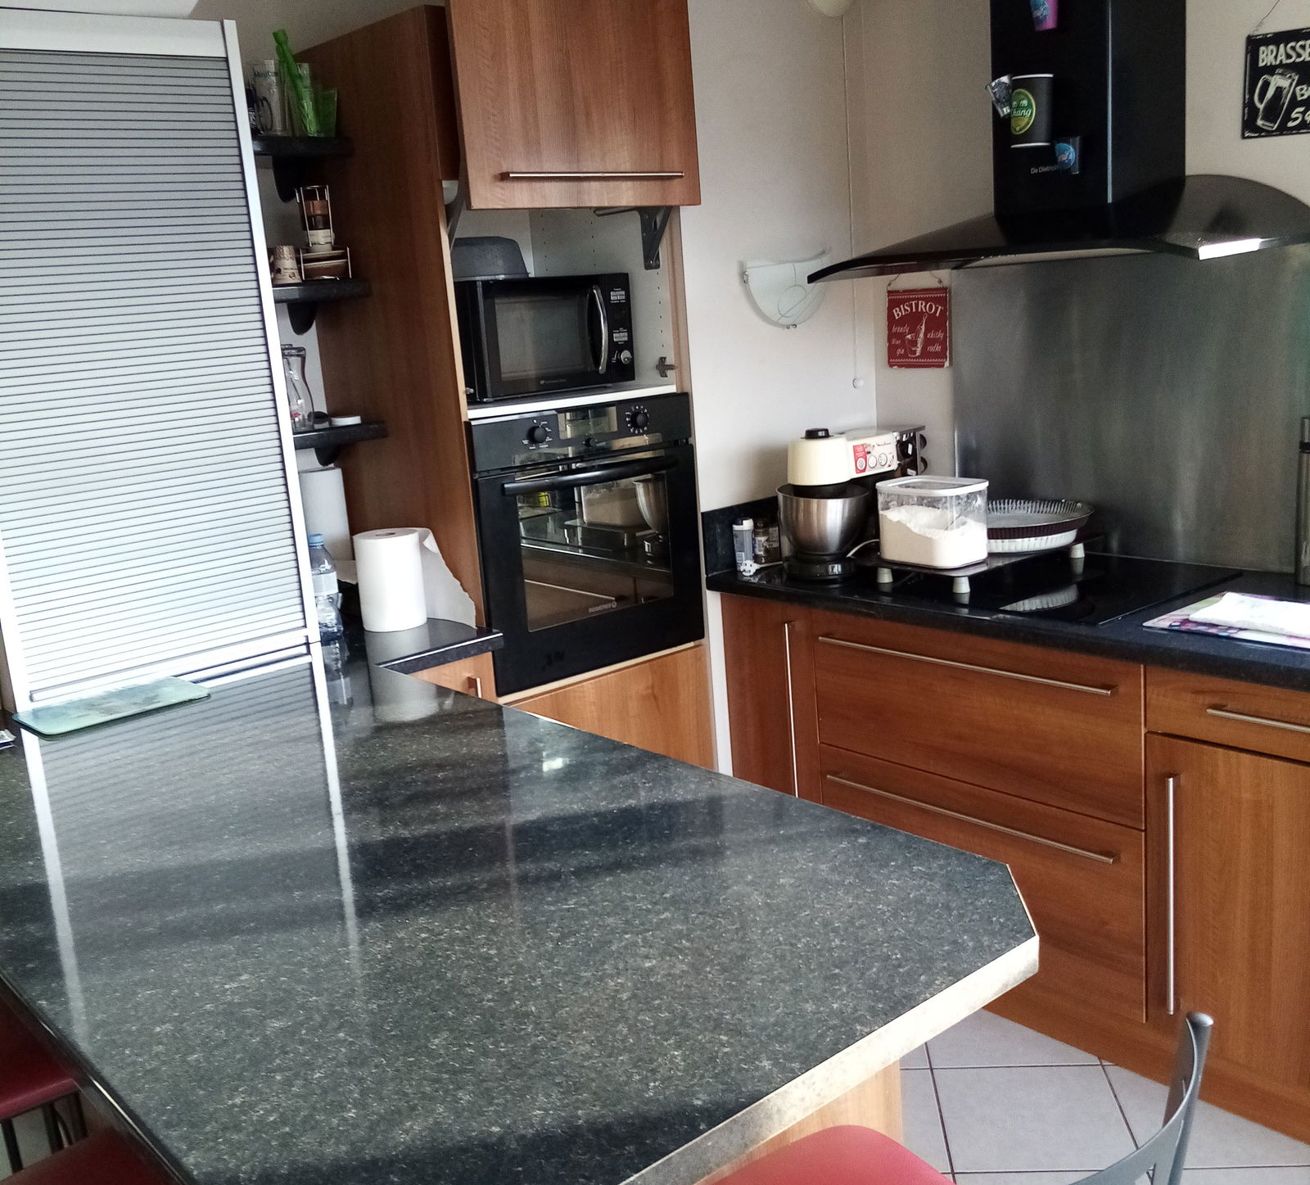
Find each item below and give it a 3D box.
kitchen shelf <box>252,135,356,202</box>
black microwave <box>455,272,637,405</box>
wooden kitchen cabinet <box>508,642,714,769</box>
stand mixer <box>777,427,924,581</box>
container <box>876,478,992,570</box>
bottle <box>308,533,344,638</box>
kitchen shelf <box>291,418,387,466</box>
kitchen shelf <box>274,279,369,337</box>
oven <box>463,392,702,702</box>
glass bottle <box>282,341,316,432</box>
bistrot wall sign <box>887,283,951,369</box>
[{"bbox_3d":[-0.868,-0.928,2.887,0.320,0.103,0.290,-14,15,-38],"label":"kitchen shelf"},{"bbox_3d":[-0.350,-0.595,3.051,0.360,0.255,0.475,6,16,41],"label":"black microwave"},{"bbox_3d":[-0.287,0.474,3.343,0.600,0.680,0.590,-14,15,-38],"label":"wooden kitchen cabinet"},{"bbox_3d":[0.456,-0.232,3.175,0.385,0.342,0.225,-14,15,-38],"label":"stand mixer"},{"bbox_3d":[0.624,-0.158,2.955,0.168,0.173,0.225,-13,15,-36],"label":"container"},{"bbox_3d":[-0.746,-0.017,2.946,0.075,0.235,0.075,-14,15,-38],"label":"bottle"},{"bbox_3d":[-0.821,-0.324,3.015,0.320,0.105,0.290,-14,15,-38],"label":"kitchen shelf"},{"bbox_3d":[-0.845,-0.629,2.950,0.320,0.103,0.290,-14,15,-38],"label":"kitchen shelf"},{"bbox_3d":[-0.318,-0.148,3.181,0.596,0.598,0.550,-14,15,-38],"label":"oven"},{"bbox_3d":[-0.818,-0.460,2.940,0.090,0.197,0.090,-14,15,-38],"label":"glass bottle"},{"bbox_3d":[0.678,-0.682,3.393,0.010,0.203,0.195,-14,15,-38],"label":"bistrot wall sign"}]

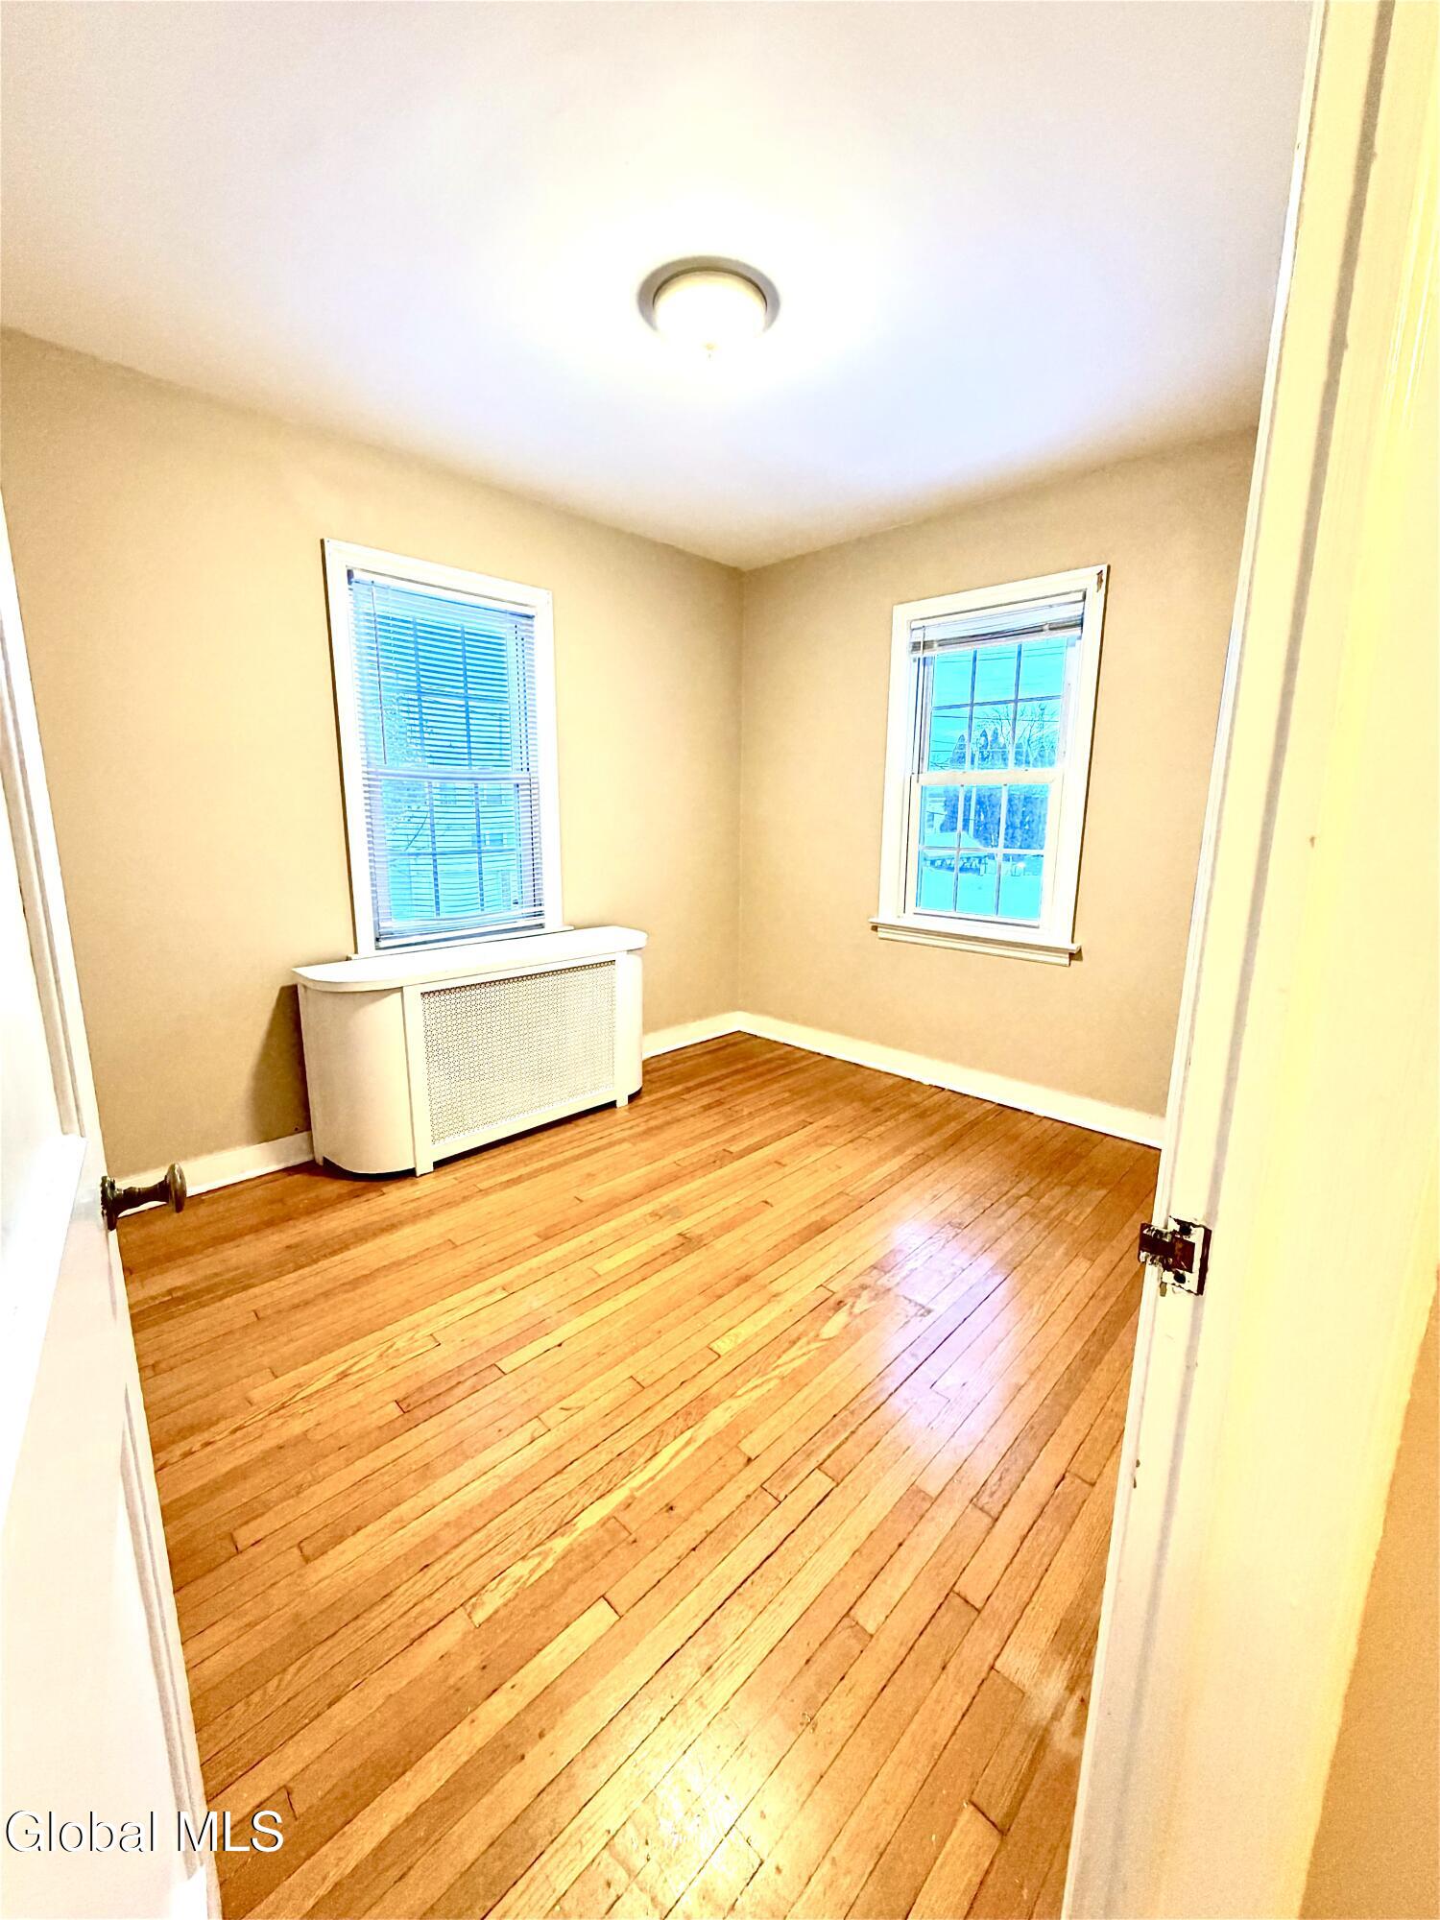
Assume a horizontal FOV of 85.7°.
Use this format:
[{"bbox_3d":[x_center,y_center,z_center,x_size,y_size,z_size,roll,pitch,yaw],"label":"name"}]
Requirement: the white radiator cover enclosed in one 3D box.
[{"bbox_3d":[-0.840,0.316,3.060,0.409,0.711,1.370,11,15,43],"label":"white radiator cover"}]

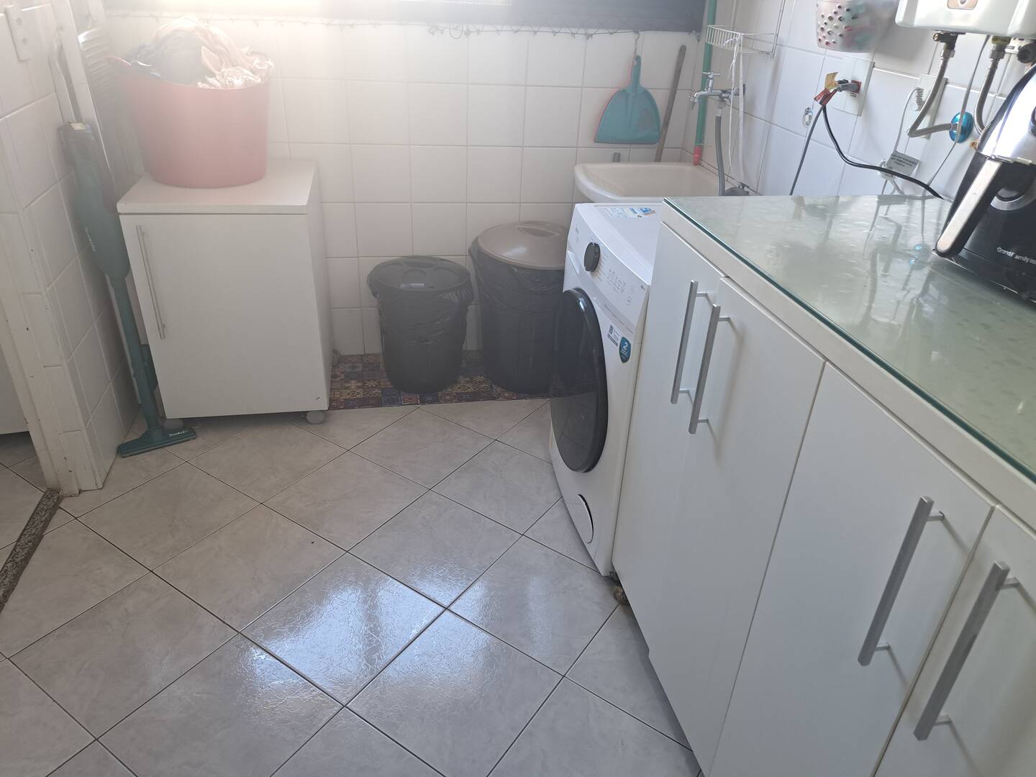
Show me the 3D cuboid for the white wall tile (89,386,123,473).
[{"bbox_3d":[-1.227,0.121,2.147,0.010,0.202,0.200,-3,30,-11],"label":"white wall tile"}]

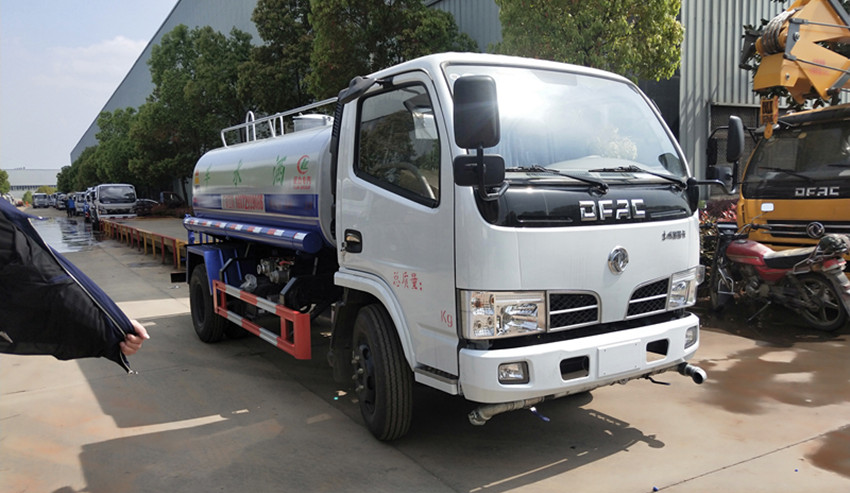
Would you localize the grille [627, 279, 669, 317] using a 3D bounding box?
[{"bbox_3d":[1.295,0.295,3.580,0.370,0.195,0.070,-4,6,-33],"label":"grille"}]

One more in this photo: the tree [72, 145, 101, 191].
[{"bbox_3d":[-48.562,-10.287,87.754,4.100,8.500,4.100,-3,6,-29],"label":"tree"}]

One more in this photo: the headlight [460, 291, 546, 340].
[{"bbox_3d":[0.398,0.331,3.052,0.455,0.225,0.170,-4,6,-33],"label":"headlight"}]

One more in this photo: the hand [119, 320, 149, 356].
[{"bbox_3d":[-0.791,0.246,1.660,0.090,0.100,0.085,0,4,0],"label":"hand"}]

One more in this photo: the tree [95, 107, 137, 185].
[{"bbox_3d":[-27.764,-7.809,54.723,3.900,9.200,3.900,-3,6,-27],"label":"tree"}]

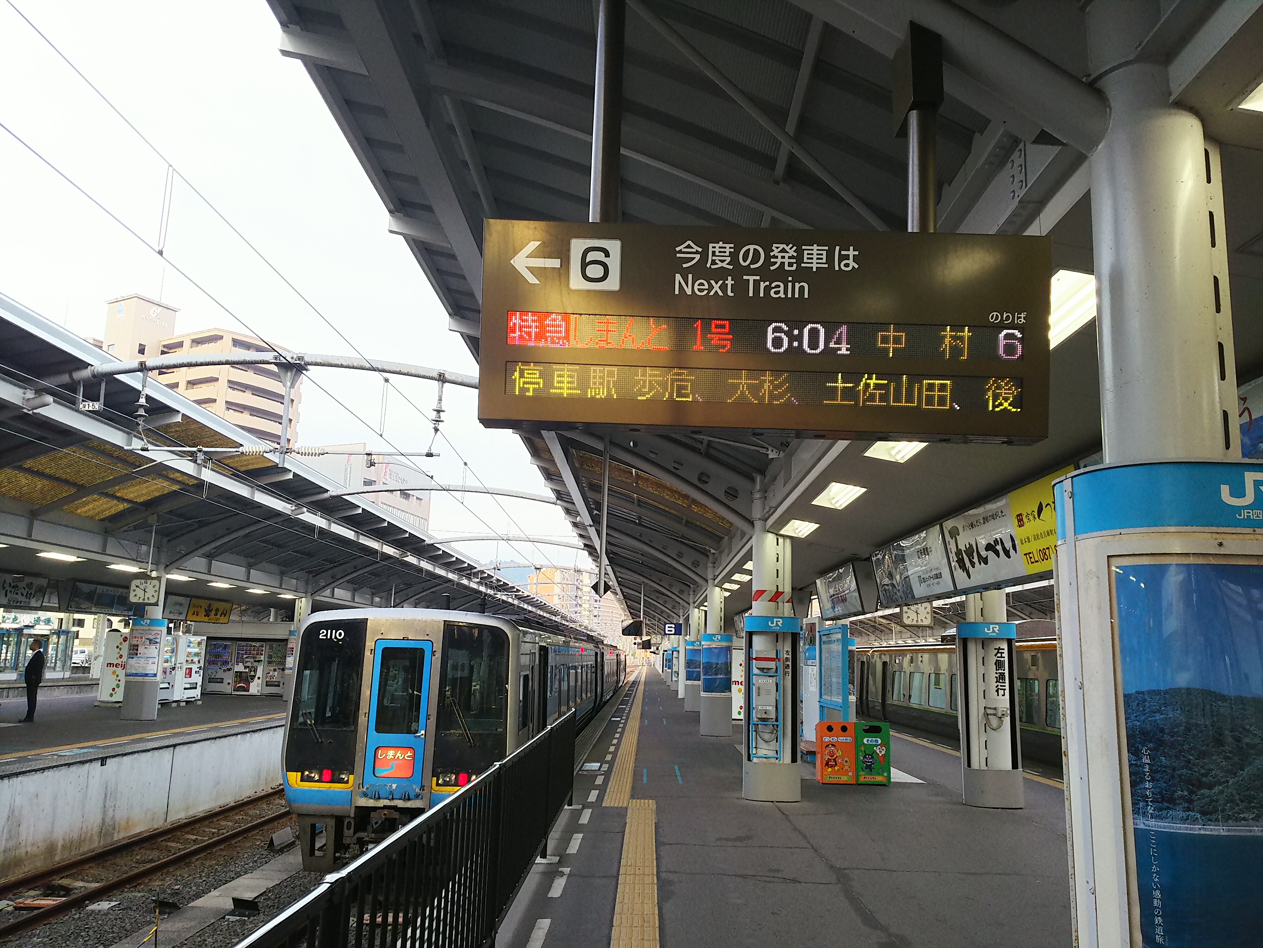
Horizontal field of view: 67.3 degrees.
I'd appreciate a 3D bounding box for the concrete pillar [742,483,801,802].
[{"bbox_3d":[1.841,2.164,12.547,0.740,4.060,0.570,2,-11,1],"label":"concrete pillar"}]

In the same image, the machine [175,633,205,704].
[{"bbox_3d":[-13.011,5.722,27.577,0.740,1.920,1.120,2,-11,1],"label":"machine"}]

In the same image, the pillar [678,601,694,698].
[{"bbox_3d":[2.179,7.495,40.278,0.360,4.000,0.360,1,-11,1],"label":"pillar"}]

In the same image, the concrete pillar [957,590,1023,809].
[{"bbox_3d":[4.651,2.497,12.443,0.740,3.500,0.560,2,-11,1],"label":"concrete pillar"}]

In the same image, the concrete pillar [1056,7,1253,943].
[{"bbox_3d":[1.656,0.347,2.796,0.740,3.950,0.570,2,-11,1],"label":"concrete pillar"}]

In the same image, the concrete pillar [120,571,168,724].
[{"bbox_3d":[-11.007,3.884,21.651,0.740,3.360,0.600,1,-11,1],"label":"concrete pillar"}]

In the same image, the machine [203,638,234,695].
[{"bbox_3d":[-14.404,6.852,33.545,1.050,1.830,0.740,1,-11,5],"label":"machine"}]

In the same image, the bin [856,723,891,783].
[{"bbox_3d":[3.453,4.043,13.776,0.480,0.860,0.460,1,-11,1],"label":"bin"}]

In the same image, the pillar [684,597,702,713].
[{"bbox_3d":[2.201,6.025,31.903,0.740,3.800,0.570,2,-11,1],"label":"pillar"}]

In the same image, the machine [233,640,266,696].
[{"bbox_3d":[-13.336,6.864,33.452,1.050,1.830,0.740,1,-11,5],"label":"machine"}]

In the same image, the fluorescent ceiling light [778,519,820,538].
[{"bbox_3d":[2.156,0.692,12.255,0.360,0.090,1.270,2,-11,1],"label":"fluorescent ceiling light"}]

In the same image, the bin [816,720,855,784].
[{"bbox_3d":[2.968,4.028,13.768,0.485,0.860,0.460,1,-11,1],"label":"bin"}]

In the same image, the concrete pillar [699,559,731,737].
[{"bbox_3d":[1.969,4.049,21.980,0.710,3.860,0.620,1,-11,1],"label":"concrete pillar"}]

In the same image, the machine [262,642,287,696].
[{"bbox_3d":[-12.290,6.868,33.342,0.980,1.850,0.740,2,-11,1],"label":"machine"}]

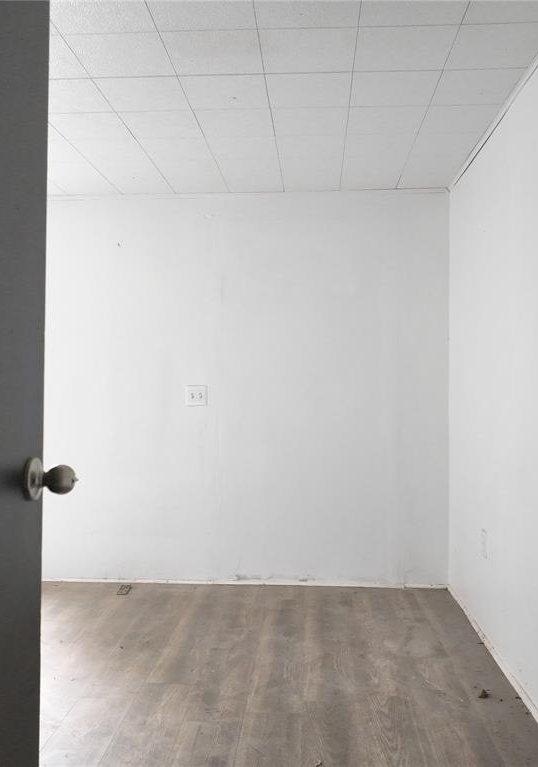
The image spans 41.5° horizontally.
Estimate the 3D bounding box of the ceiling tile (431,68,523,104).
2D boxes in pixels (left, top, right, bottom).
[{"bbox_3d":[0.746,-1.074,2.557,0.287,0.015,0.305,0,0,4],"label":"ceiling tile"}]

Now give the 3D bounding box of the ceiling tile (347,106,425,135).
[{"bbox_3d":[0.472,-1.075,2.881,0.303,0.016,0.303,0,0,4],"label":"ceiling tile"}]

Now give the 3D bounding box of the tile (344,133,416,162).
[{"bbox_3d":[0.493,-1.073,3.186,0.305,0.015,0.305,0,0,4],"label":"tile"}]

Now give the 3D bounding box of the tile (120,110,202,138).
[{"bbox_3d":[-0.440,-1.080,2.943,0.303,0.016,0.303,0,0,4],"label":"tile"}]

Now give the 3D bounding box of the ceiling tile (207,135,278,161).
[{"bbox_3d":[-0.116,-1.076,3.227,0.305,0.015,0.305,0,0,4],"label":"ceiling tile"}]

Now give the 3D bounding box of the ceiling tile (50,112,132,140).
[{"bbox_3d":[-0.744,-1.081,2.964,0.305,0.015,0.305,0,0,4],"label":"ceiling tile"}]

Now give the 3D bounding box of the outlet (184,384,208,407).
[{"bbox_3d":[-0.405,0.069,3.970,0.115,0.116,0.010,0,0,4],"label":"outlet"}]

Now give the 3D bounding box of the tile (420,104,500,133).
[{"bbox_3d":[0.767,-1.072,2.861,0.287,0.015,0.305,0,0,4],"label":"tile"}]

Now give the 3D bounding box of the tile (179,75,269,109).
[{"bbox_3d":[-0.157,-1.079,2.618,0.303,0.016,0.303,0,0,4],"label":"tile"}]

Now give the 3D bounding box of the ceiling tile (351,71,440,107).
[{"bbox_3d":[0.451,-1.076,2.577,0.305,0.015,0.305,0,0,4],"label":"ceiling tile"}]

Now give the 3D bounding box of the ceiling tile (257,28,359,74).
[{"bbox_3d":[0.127,-1.079,2.293,0.303,0.016,0.303,0,0,4],"label":"ceiling tile"}]

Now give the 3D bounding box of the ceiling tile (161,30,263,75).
[{"bbox_3d":[-0.177,-1.081,2.314,0.303,0.016,0.303,0,0,4],"label":"ceiling tile"}]

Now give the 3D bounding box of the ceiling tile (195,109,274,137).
[{"bbox_3d":[-0.136,-1.078,2.922,0.303,0.016,0.303,0,0,4],"label":"ceiling tile"}]

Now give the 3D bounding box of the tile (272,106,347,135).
[{"bbox_3d":[0.168,-1.076,2.901,0.303,0.016,0.303,0,0,4],"label":"tile"}]

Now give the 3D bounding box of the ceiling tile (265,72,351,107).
[{"bbox_3d":[0.147,-1.077,2.598,0.305,0.015,0.305,0,0,4],"label":"ceiling tile"}]

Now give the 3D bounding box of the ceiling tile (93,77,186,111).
[{"bbox_3d":[-0.461,-1.081,2.639,0.305,0.015,0.305,0,0,4],"label":"ceiling tile"}]

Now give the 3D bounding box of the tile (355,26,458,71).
[{"bbox_3d":[0.431,-1.078,2.272,0.303,0.016,0.303,0,0,4],"label":"tile"}]

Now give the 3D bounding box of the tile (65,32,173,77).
[{"bbox_3d":[-0.482,-1.083,2.335,0.303,0.016,0.303,0,0,4],"label":"tile"}]

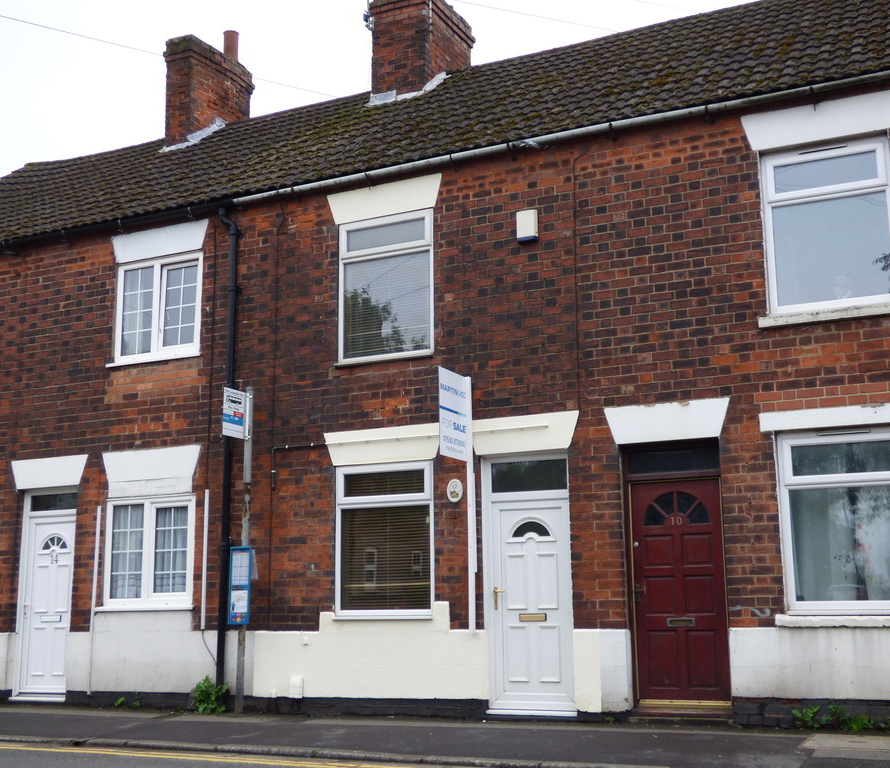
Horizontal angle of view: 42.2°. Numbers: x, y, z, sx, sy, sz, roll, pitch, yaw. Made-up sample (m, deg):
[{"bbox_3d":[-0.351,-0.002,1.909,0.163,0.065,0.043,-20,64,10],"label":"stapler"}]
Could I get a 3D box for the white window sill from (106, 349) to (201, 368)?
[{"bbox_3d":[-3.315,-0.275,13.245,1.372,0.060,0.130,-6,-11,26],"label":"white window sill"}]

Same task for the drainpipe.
[{"bbox_3d":[-2.260,0.587,11.965,0.105,5.096,0.130,-6,-13,24],"label":"drainpipe"}]

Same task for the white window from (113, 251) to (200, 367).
[{"bbox_3d":[-3.294,-0.869,13.412,1.249,1.186,0.090,-6,-11,26],"label":"white window"}]

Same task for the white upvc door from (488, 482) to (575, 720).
[{"bbox_3d":[0.783,1.958,10.461,0.814,2.031,0.100,-6,-13,24],"label":"white upvc door"}]

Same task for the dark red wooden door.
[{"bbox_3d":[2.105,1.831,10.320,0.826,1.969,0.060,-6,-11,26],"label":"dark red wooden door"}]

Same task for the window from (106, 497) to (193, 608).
[{"bbox_3d":[-3.121,1.805,12.304,1.169,1.169,0.100,-6,-13,24],"label":"window"}]

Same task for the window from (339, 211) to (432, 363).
[{"bbox_3d":[-0.578,-0.964,11.645,1.066,1.481,0.100,-6,-13,24],"label":"window"}]

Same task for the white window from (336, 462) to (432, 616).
[{"bbox_3d":[-0.589,1.561,11.632,1.123,1.513,0.090,-6,-11,26],"label":"white window"}]

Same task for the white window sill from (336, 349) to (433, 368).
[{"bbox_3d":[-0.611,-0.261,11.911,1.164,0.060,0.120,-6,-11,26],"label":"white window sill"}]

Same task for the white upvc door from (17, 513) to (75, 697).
[{"bbox_3d":[-4.337,2.429,12.771,0.810,2.023,0.100,-6,-13,24],"label":"white upvc door"}]

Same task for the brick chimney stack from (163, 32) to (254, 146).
[{"bbox_3d":[-3.549,-4.439,17.442,0.495,2.250,1.560,-6,-11,26],"label":"brick chimney stack"}]

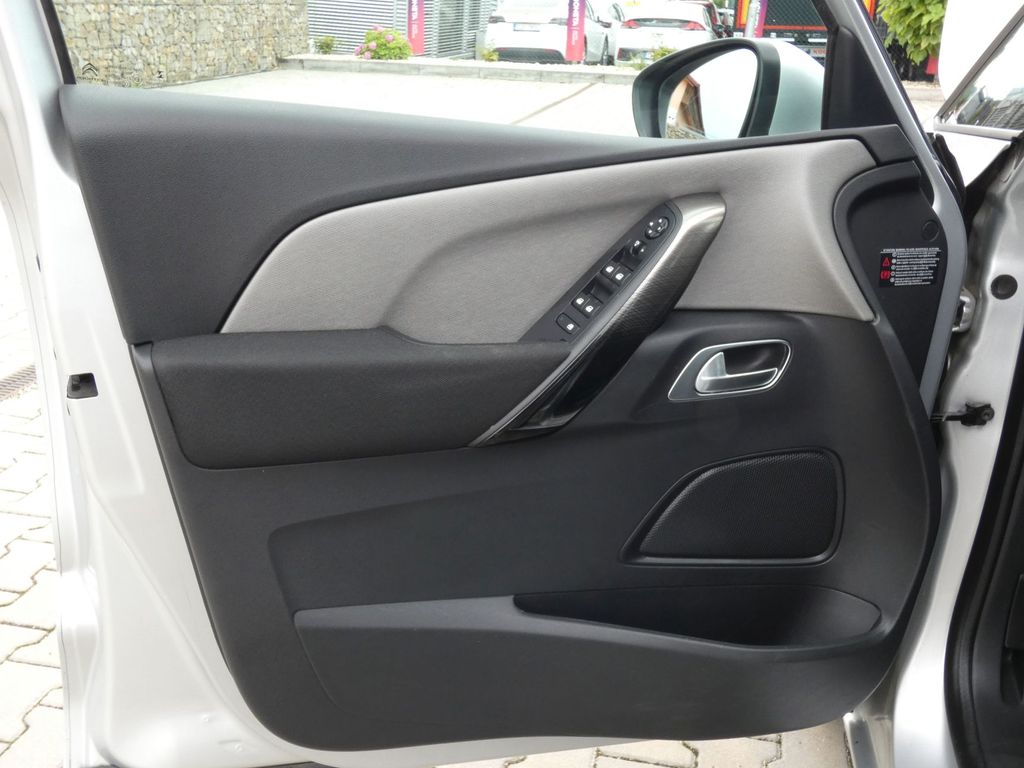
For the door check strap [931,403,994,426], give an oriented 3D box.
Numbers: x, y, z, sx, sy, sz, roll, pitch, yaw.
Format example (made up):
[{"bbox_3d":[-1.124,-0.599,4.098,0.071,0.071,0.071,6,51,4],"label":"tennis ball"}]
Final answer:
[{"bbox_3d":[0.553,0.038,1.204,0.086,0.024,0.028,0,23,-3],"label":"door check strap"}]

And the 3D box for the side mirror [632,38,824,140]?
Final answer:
[{"bbox_3d":[0.278,-0.319,1.145,0.145,0.165,0.240,-10,25,-25],"label":"side mirror"}]

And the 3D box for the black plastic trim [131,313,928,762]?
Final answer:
[{"bbox_3d":[0.052,0.175,1.093,0.885,0.520,0.130,0,23,-3],"label":"black plastic trim"}]

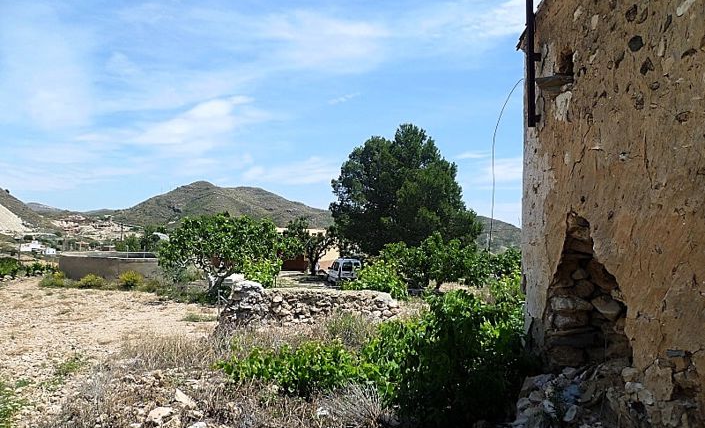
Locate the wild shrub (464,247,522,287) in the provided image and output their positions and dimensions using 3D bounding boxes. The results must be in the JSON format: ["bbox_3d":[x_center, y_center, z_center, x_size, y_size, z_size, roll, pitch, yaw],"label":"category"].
[{"bbox_3d":[6.726,2.487,27.000,2.840,1.890,2.500,0,-3,0],"label":"wild shrub"}]

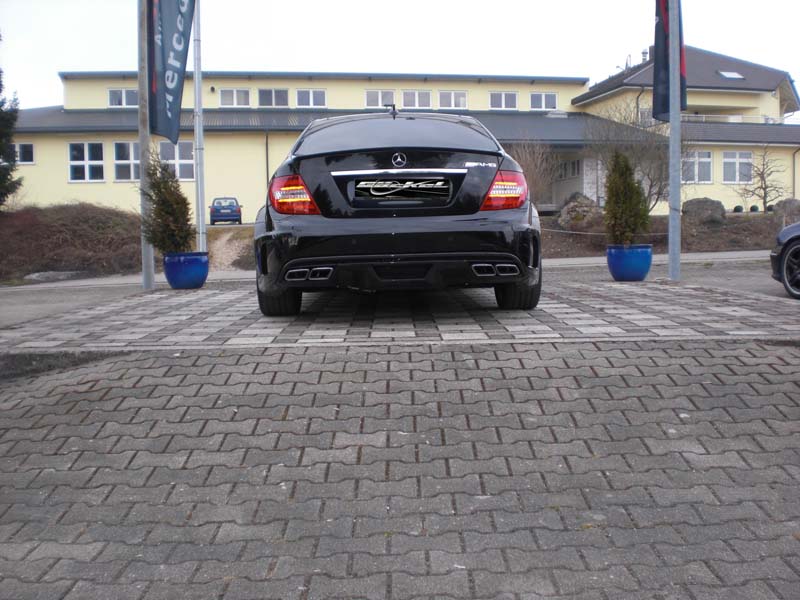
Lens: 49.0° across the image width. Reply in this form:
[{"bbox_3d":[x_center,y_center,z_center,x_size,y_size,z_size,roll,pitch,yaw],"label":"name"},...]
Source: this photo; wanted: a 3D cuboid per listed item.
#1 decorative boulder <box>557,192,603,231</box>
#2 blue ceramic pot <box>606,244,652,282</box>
[{"bbox_3d":[3.986,-1.965,19.500,1.020,0.820,0.900,0,5,12],"label":"decorative boulder"},{"bbox_3d":[2.191,-0.351,8.350,0.430,0.335,0.430,0,5,15],"label":"blue ceramic pot"}]

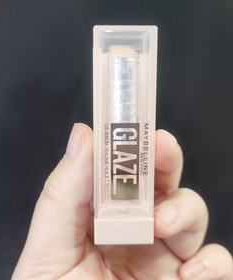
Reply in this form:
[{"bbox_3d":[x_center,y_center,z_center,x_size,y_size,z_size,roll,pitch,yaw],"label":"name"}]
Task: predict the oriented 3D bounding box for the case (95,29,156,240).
[{"bbox_3d":[0.003,-0.001,0.103,0.021,0.076,0.021,0,6,0],"label":"case"}]

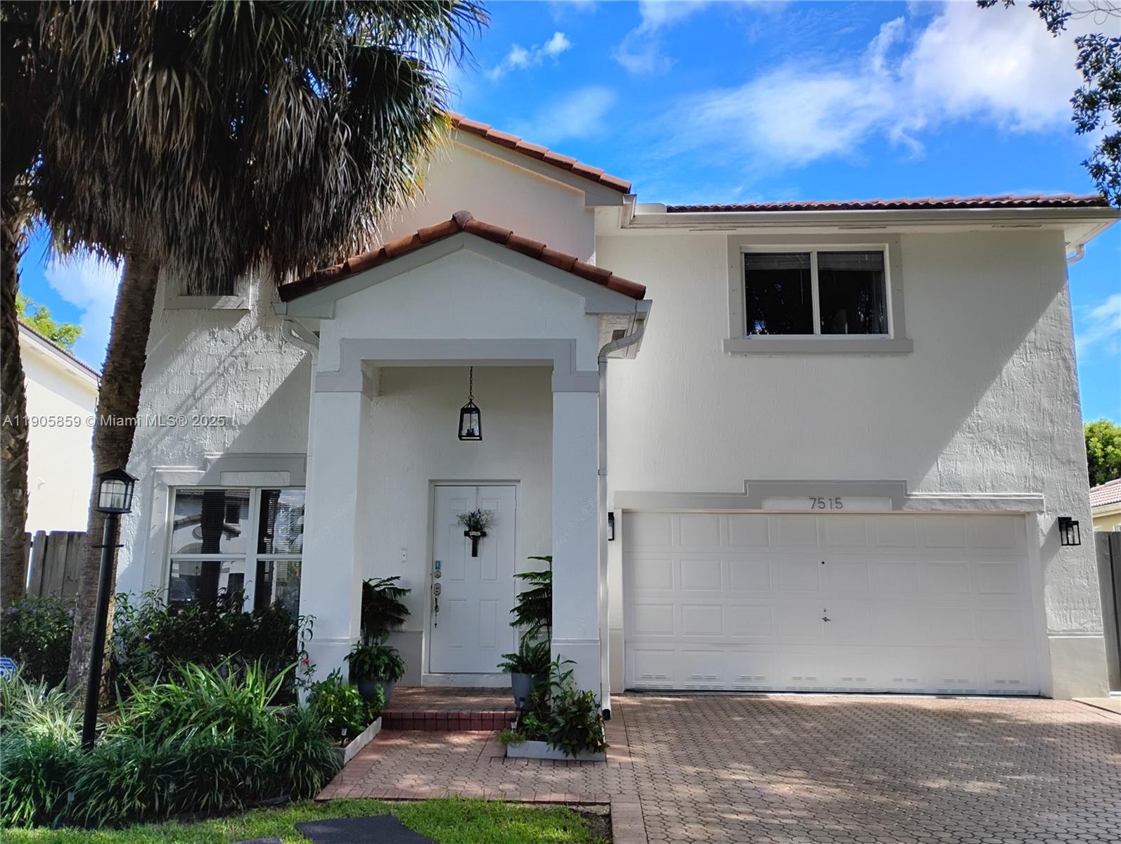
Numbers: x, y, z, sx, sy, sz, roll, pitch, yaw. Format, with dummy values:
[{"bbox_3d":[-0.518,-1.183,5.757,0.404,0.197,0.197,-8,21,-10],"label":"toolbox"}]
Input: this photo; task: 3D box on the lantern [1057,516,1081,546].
[{"bbox_3d":[6.055,1.290,10.771,0.150,0.335,0.210,0,-10,3],"label":"lantern"}]

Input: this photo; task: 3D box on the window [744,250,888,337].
[{"bbox_3d":[3.249,-1.664,11.560,1.860,1.240,0.100,0,-10,3],"label":"window"}]

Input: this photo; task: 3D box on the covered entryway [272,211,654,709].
[{"bbox_3d":[-0.902,0.459,9.196,3.585,4.690,1.930,0,-10,3],"label":"covered entryway"}]

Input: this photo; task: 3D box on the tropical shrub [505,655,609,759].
[{"bbox_3d":[-0.048,2.231,7.133,0.820,0.700,0.780,0,-10,3],"label":"tropical shrub"}]

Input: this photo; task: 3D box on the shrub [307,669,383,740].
[{"bbox_3d":[-1.739,2.274,7.358,0.570,0.570,0.540,0,-10,3],"label":"shrub"}]

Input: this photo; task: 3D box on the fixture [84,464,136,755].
[{"bbox_3d":[-3.566,1.438,7.084,0.250,2.200,0.250,2,-10,-9],"label":"fixture"}]

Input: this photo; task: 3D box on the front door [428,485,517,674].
[{"bbox_3d":[-0.945,1.707,9.920,0.925,2.030,0.080,0,-10,3],"label":"front door"}]

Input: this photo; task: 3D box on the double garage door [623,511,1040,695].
[{"bbox_3d":[3.209,2.182,11.000,4.880,2.130,0.100,0,-10,3],"label":"double garage door"}]

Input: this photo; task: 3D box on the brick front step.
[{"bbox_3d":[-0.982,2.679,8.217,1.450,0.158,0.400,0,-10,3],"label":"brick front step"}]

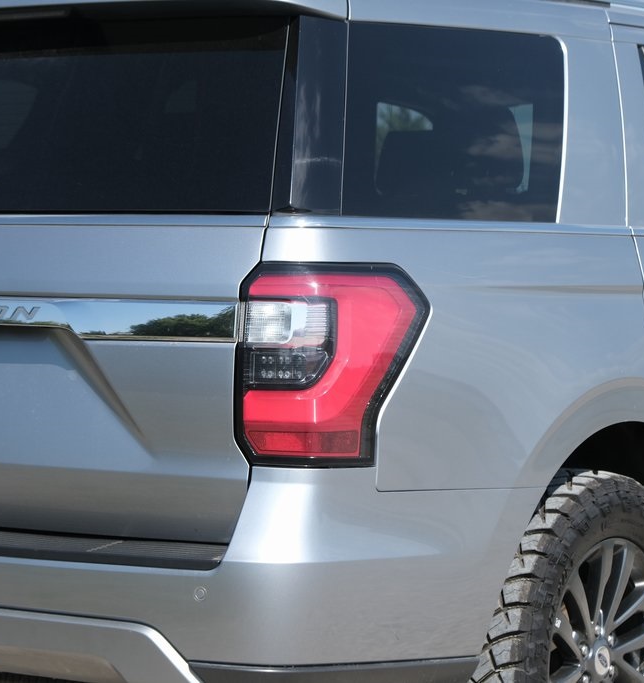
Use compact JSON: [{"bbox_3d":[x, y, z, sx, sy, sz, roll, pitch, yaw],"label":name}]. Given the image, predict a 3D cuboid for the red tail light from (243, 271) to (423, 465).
[{"bbox_3d":[0.023,0.042,4.482,0.192,0.384,0.385,2,3,36],"label":"red tail light"}]

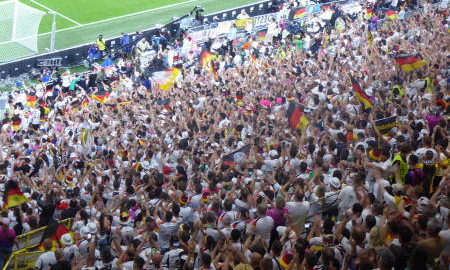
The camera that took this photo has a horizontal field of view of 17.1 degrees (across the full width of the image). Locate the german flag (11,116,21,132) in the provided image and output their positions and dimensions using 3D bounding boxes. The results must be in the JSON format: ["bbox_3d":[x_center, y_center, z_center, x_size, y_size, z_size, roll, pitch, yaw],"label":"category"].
[{"bbox_3d":[-9.222,-0.485,66.000,0.450,0.780,0.200,3,26,-17],"label":"german flag"}]

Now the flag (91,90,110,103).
[{"bbox_3d":[-5.602,-1.710,67.300,1.000,0.600,0.250,7,25,-7],"label":"flag"}]

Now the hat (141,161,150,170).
[{"bbox_3d":[-2.470,0.948,46.470,0.270,0.140,0.290,8,24,-4],"label":"hat"}]

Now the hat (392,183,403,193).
[{"bbox_3d":[3.251,0.989,28.188,0.250,0.150,0.190,23,27,27],"label":"hat"}]

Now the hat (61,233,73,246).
[{"bbox_3d":[-3.451,2.279,32.626,0.260,0.160,0.260,12,28,-23],"label":"hat"}]

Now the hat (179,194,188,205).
[{"bbox_3d":[-1.008,1.578,36.605,0.230,0.150,0.240,-12,32,-40],"label":"hat"}]

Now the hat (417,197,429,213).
[{"bbox_3d":[3.250,1.139,24.517,0.260,0.170,0.270,-12,32,-40],"label":"hat"}]

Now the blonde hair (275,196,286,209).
[{"bbox_3d":[1.139,1.373,30.427,0.200,0.260,0.230,5,25,-11],"label":"blonde hair"}]

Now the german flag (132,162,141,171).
[{"bbox_3d":[-2.740,0.975,46.314,0.270,0.260,0.100,10,24,0],"label":"german flag"}]

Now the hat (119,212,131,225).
[{"bbox_3d":[-2.237,1.859,33.300,0.230,0.190,0.260,3,25,-17],"label":"hat"}]

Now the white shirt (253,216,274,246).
[{"bbox_3d":[0.795,2.019,31.300,0.500,0.700,0.280,-8,30,-34],"label":"white shirt"}]

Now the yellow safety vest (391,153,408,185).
[{"bbox_3d":[3.720,0.733,31.800,0.260,0.640,0.420,27,29,33],"label":"yellow safety vest"}]

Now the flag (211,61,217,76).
[{"bbox_3d":[-0.535,-3.094,69.594,0.270,0.800,0.150,10,24,0],"label":"flag"}]

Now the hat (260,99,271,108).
[{"bbox_3d":[1.435,-1.116,53.000,0.300,0.180,0.320,5,25,-12],"label":"hat"}]

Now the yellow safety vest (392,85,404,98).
[{"bbox_3d":[5.612,-1.375,48.384,0.300,0.600,0.450,27,29,33],"label":"yellow safety vest"}]

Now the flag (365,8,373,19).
[{"bbox_3d":[8.234,-7.000,85.828,0.480,0.600,0.200,12,24,4],"label":"flag"}]

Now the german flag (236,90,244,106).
[{"bbox_3d":[0.519,-1.223,50.119,0.270,0.550,0.150,10,24,0],"label":"german flag"}]

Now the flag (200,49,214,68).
[{"bbox_3d":[-0.825,-3.606,70.500,0.660,0.900,0.300,10,24,0],"label":"flag"}]

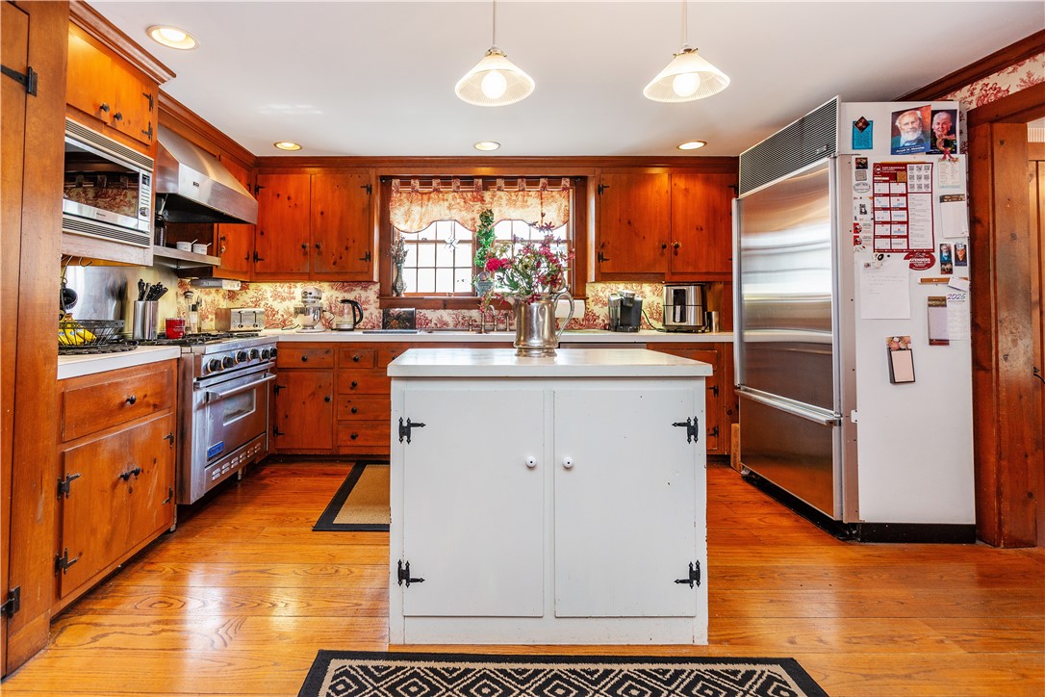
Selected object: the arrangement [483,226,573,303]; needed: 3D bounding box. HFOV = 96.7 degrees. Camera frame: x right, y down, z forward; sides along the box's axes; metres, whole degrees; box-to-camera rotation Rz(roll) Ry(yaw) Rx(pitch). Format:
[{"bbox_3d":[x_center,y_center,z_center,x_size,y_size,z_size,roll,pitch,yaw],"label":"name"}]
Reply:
[{"bbox_3d":[0.022,-0.321,1.770,0.330,0.285,0.290,0,2,0],"label":"arrangement"}]

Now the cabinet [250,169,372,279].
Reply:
[{"bbox_3d":[-1.616,-0.955,3.715,0.934,0.860,0.330,0,2,-2],"label":"cabinet"}]

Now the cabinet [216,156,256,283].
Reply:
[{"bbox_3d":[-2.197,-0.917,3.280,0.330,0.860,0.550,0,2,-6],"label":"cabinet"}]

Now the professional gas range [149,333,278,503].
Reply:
[{"bbox_3d":[-2.065,0.375,2.800,0.700,0.930,0.910,0,3,-6],"label":"professional gas range"}]

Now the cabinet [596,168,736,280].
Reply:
[{"bbox_3d":[1.115,-0.965,3.730,1.100,0.870,0.310,0,3,-2],"label":"cabinet"}]

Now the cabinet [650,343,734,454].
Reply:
[{"bbox_3d":[1.147,0.336,3.540,0.610,0.800,0.600,0,2,-2],"label":"cabinet"}]

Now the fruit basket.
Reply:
[{"bbox_3d":[-1.862,-0.062,1.980,0.290,0.110,0.290,0,2,-6],"label":"fruit basket"}]

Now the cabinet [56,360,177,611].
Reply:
[{"bbox_3d":[-1.995,0.495,1.950,0.580,0.860,0.740,0,3,-6],"label":"cabinet"}]

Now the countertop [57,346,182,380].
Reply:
[{"bbox_3d":[-2.000,0.047,1.950,0.630,0.050,0.760,0,3,-6],"label":"countertop"}]

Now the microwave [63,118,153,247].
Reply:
[{"bbox_3d":[-1.886,-0.647,1.890,0.400,0.405,0.530,0,2,-6],"label":"microwave"}]

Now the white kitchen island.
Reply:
[{"bbox_3d":[0.075,0.508,1.800,1.040,0.880,0.560,0,3,-2],"label":"white kitchen island"}]

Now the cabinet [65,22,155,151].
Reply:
[{"bbox_3d":[-2.020,-1.080,1.925,0.500,0.340,0.680,0,3,-6],"label":"cabinet"}]

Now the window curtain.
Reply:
[{"bbox_3d":[-0.350,-1.170,3.820,1.490,0.440,0.070,0,3,-2],"label":"window curtain"}]

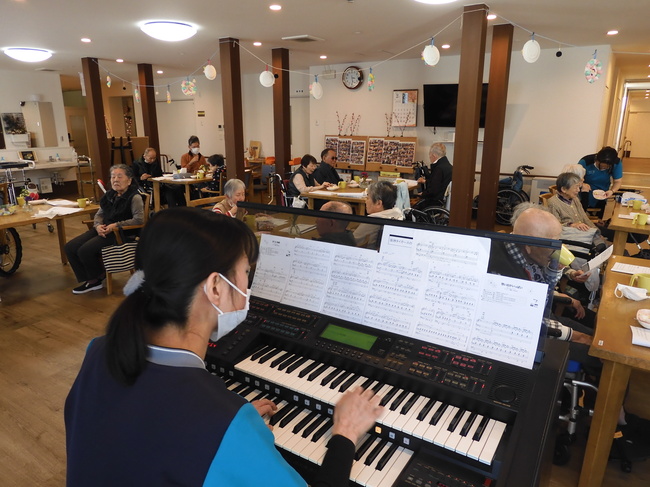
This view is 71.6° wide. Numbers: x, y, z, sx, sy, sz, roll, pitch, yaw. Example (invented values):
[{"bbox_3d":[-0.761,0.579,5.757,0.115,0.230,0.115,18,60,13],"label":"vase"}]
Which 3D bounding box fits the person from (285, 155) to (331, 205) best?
[{"bbox_3d":[-0.163,-0.688,6.355,0.750,1.130,0.460,8,17,30],"label":"person"}]

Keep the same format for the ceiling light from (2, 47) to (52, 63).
[{"bbox_3d":[-4.275,-2.713,6.503,0.580,0.140,0.580,10,18,32],"label":"ceiling light"}]

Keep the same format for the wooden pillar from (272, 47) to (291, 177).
[{"bbox_3d":[-0.623,-1.539,6.649,0.170,2.440,0.170,10,18,32],"label":"wooden pillar"}]

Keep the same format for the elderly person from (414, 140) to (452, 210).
[{"bbox_3d":[1.251,-0.611,5.656,0.720,1.260,0.500,8,17,30],"label":"elderly person"}]

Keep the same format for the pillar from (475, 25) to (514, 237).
[{"bbox_3d":[1.923,-1.131,5.170,0.176,2.495,0.176,10,18,32],"label":"pillar"}]

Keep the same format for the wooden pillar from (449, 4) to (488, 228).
[{"bbox_3d":[1.369,-0.911,4.371,0.176,2.495,0.176,10,18,32],"label":"wooden pillar"}]

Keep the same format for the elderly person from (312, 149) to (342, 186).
[{"bbox_3d":[0.183,-0.851,6.858,0.750,1.190,0.480,8,17,30],"label":"elderly person"}]

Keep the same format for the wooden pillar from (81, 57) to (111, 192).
[{"bbox_3d":[-3.748,-1.769,7.494,0.170,2.440,0.170,10,18,32],"label":"wooden pillar"}]

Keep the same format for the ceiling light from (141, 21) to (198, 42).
[{"bbox_3d":[-1.627,-2.209,4.724,0.550,0.130,0.550,0,15,0],"label":"ceiling light"}]

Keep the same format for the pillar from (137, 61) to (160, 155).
[{"bbox_3d":[-3.221,-1.959,8.418,0.172,2.582,0.172,8,17,30],"label":"pillar"}]

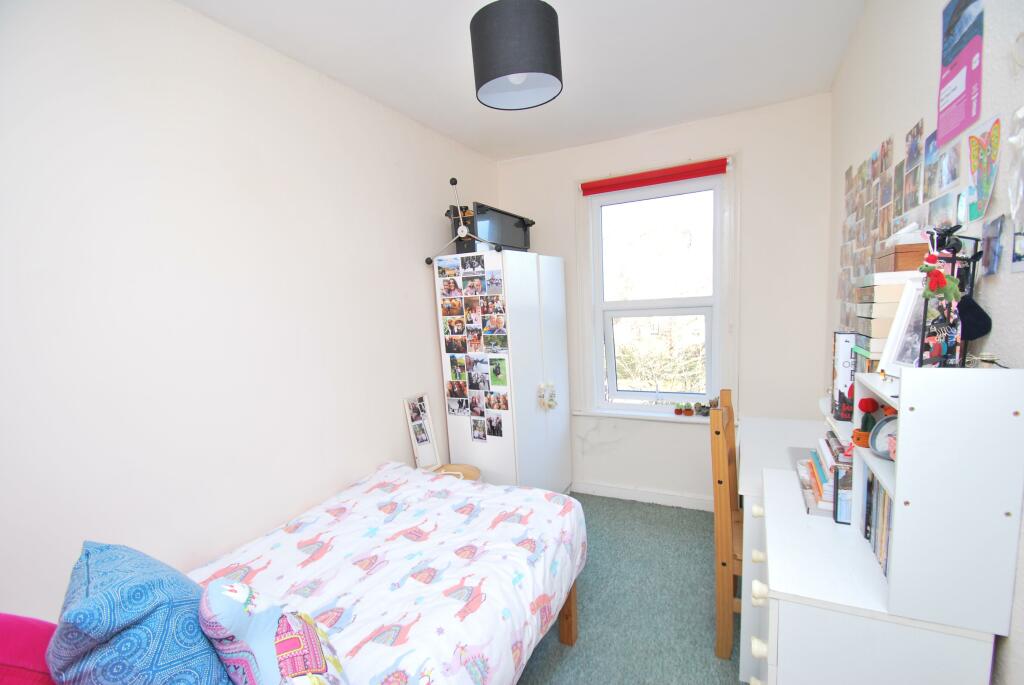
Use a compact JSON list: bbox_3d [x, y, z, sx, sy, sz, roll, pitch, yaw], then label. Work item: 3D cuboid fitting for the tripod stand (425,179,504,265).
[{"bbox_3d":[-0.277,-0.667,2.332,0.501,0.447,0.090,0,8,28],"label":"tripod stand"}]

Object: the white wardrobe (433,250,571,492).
[{"bbox_3d":[-0.010,0.289,2.772,0.467,1.659,0.745,1,7,31],"label":"white wardrobe"}]

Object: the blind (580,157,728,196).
[{"bbox_3d":[0.838,-1.001,2.603,0.864,0.085,0.060,0,7,25],"label":"blind"}]

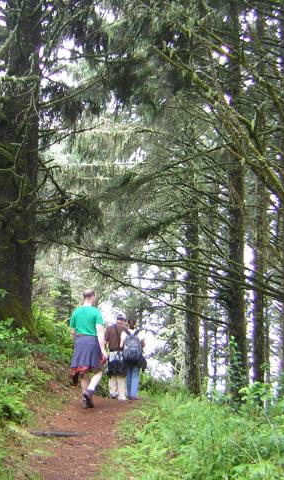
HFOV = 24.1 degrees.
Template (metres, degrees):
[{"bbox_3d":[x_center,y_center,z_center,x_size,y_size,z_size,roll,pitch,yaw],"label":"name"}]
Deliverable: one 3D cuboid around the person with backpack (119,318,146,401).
[{"bbox_3d":[-0.176,2.289,12.750,0.520,1.560,0.480,-1,-5,10],"label":"person with backpack"}]

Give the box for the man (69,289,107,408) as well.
[{"bbox_3d":[-0.815,1.626,9.950,0.570,1.770,0.680,-1,-5,8],"label":"man"}]

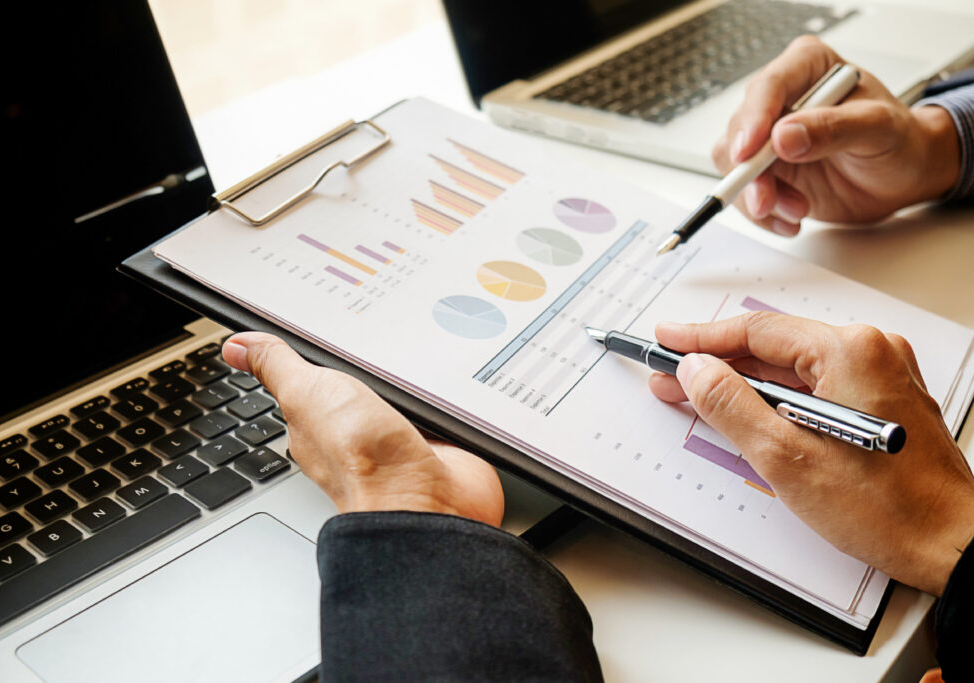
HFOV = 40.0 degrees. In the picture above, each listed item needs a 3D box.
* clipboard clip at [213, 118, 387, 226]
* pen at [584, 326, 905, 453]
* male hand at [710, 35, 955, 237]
[{"bbox_3d":[-0.080,-0.077,0.603,0.027,0.013,0.112,26,37,17],"label":"clipboard clip"},{"bbox_3d":[0.087,0.014,0.494,0.012,0.014,0.153,-16,24,-35],"label":"pen"},{"bbox_3d":[0.169,-0.100,0.650,0.120,0.080,0.075,1,29,7],"label":"male hand"}]

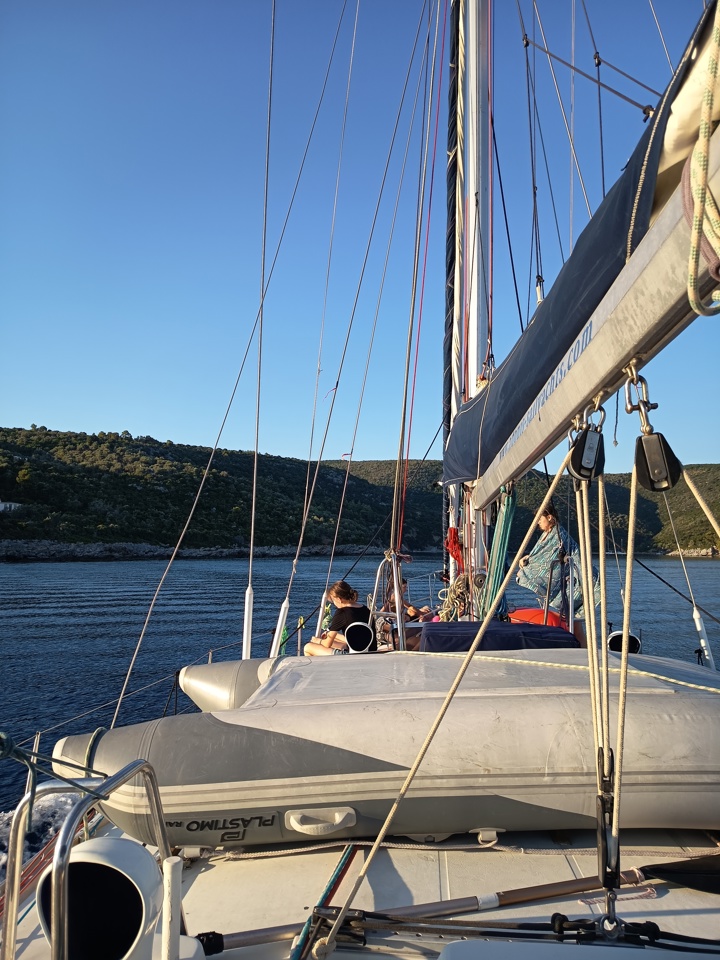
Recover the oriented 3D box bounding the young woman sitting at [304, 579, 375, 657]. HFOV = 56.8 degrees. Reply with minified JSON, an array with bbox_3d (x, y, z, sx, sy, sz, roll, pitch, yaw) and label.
[{"bbox_3d":[-0.140,1.150,5.400,0.600,0.690,0.600,-4,-7,36],"label":"young woman sitting"}]

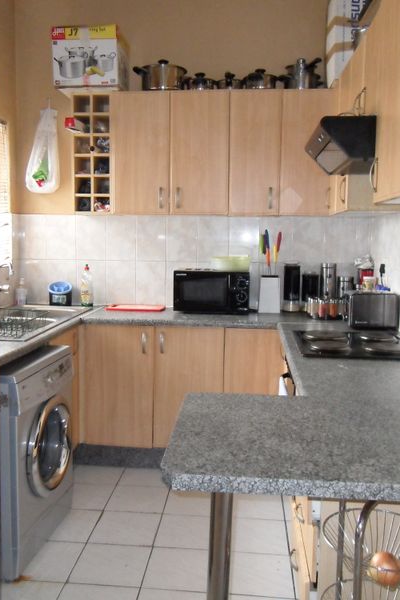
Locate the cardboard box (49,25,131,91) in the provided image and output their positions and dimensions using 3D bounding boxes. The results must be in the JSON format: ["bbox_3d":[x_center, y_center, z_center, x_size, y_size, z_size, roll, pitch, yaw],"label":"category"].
[{"bbox_3d":[-0.653,-1.429,3.374,0.385,0.343,0.320,1,6,5],"label":"cardboard box"}]

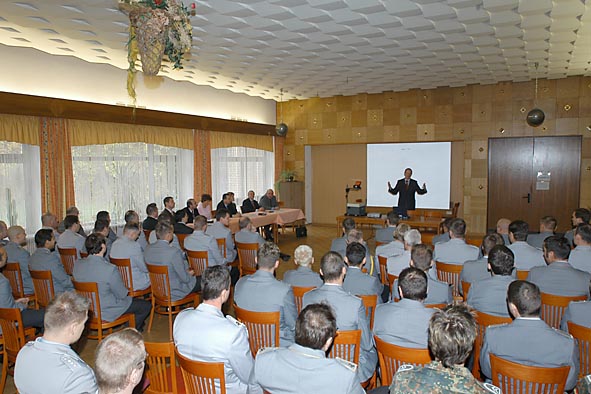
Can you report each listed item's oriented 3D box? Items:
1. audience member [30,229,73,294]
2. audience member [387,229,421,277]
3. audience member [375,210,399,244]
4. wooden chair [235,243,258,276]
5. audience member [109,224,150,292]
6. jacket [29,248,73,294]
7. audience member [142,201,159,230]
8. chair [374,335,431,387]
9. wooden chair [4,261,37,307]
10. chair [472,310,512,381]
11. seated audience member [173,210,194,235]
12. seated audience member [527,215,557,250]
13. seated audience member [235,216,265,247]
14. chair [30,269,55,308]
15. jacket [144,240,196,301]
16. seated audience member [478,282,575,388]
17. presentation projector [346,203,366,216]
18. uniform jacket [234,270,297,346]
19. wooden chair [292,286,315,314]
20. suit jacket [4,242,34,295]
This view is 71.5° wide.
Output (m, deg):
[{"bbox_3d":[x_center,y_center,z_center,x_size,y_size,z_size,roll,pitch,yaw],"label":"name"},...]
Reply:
[{"bbox_3d":[-2.646,1.005,4.894,0.520,1.320,0.800,3,6,31],"label":"audience member"},{"bbox_3d":[1.327,0.993,4.461,0.530,1.350,0.800,3,6,31],"label":"audience member"},{"bbox_3d":[1.451,0.836,6.003,0.520,1.300,0.820,1,5,20],"label":"audience member"},{"bbox_3d":[-0.553,1.068,5.906,0.440,0.880,0.520,3,5,35],"label":"wooden chair"},{"bbox_3d":[-1.925,0.945,5.333,0.540,1.300,0.800,2,6,29],"label":"audience member"},{"bbox_3d":[-2.716,0.889,4.749,0.510,0.700,0.430,3,6,31],"label":"jacket"},{"bbox_3d":[-2.246,0.771,7.201,0.530,1.340,0.800,3,6,32],"label":"audience member"},{"bbox_3d":[0.835,1.373,2.898,0.450,0.900,0.500,3,6,32],"label":"chair"},{"bbox_3d":[-3.267,1.204,5.081,0.450,0.900,0.500,3,6,31],"label":"wooden chair"},{"bbox_3d":[1.655,1.307,3.336,0.450,0.870,0.500,3,6,32],"label":"chair"},{"bbox_3d":[-1.664,0.831,6.718,0.540,1.260,0.800,3,7,34],"label":"seated audience member"},{"bbox_3d":[3.219,0.874,5.338,0.520,1.300,0.820,1,5,18],"label":"seated audience member"},{"bbox_3d":[-0.555,0.875,6.099,0.520,1.200,0.740,2,6,28],"label":"seated audience member"},{"bbox_3d":[-2.534,1.191,4.473,0.440,0.880,0.520,3,5,35],"label":"chair"},{"bbox_3d":[-1.436,0.841,4.761,0.500,0.710,0.420,3,6,30],"label":"jacket"},{"bbox_3d":[1.385,1.103,2.577,0.540,1.290,0.820,1,5,22],"label":"seated audience member"},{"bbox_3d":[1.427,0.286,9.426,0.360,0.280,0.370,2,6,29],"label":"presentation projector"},{"bbox_3d":[-0.244,0.966,3.480,0.520,0.740,0.430,2,6,28],"label":"uniform jacket"},{"bbox_3d":[0.188,1.253,4.091,0.450,0.870,0.500,2,6,29],"label":"wooden chair"},{"bbox_3d":[-3.306,0.851,4.982,0.500,0.670,0.420,3,6,30],"label":"suit jacket"}]

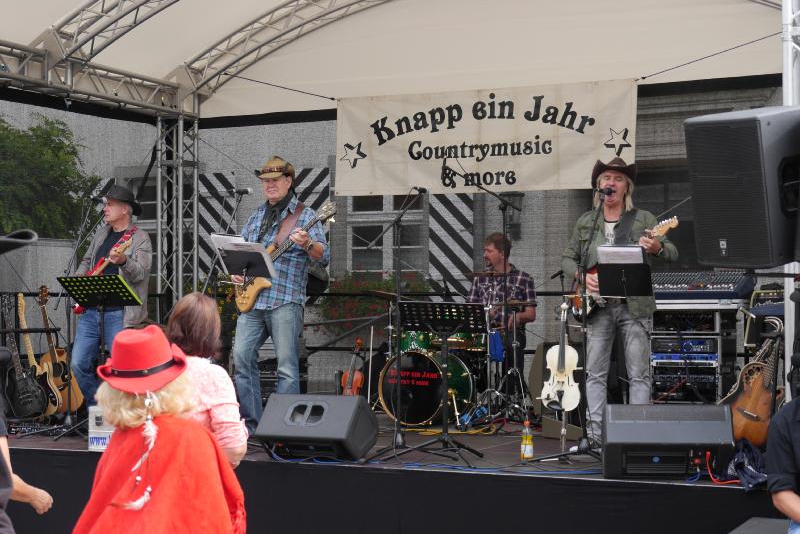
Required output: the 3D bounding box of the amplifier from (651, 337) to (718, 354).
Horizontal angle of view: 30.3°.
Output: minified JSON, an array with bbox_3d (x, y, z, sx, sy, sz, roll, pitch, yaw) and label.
[{"bbox_3d":[2.040,0.540,10.280,0.483,0.090,0.380,-1,-2,28],"label":"amplifier"}]

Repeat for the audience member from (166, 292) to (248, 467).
[{"bbox_3d":[-0.794,0.926,5.800,0.480,1.660,0.330,0,-2,9],"label":"audience member"}]

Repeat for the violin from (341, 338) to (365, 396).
[{"bbox_3d":[-0.334,0.770,10.400,0.210,0.590,0.090,-1,-22,28],"label":"violin"}]

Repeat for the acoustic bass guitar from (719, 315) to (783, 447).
[{"bbox_3d":[2.270,0.620,9.200,0.130,1.030,0.400,24,-16,-37],"label":"acoustic bass guitar"}]

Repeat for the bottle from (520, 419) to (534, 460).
[{"bbox_3d":[0.742,1.004,8.610,0.070,0.230,0.070,-1,-2,28],"label":"bottle"}]

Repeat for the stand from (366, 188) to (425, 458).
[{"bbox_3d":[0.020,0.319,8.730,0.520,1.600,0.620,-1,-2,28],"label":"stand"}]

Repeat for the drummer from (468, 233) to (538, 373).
[{"bbox_3d":[0.730,0.472,10.800,0.600,1.400,0.720,-1,-2,18],"label":"drummer"}]

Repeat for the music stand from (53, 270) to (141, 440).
[{"bbox_3d":[-2.020,0.609,10.030,0.500,1.120,0.470,-2,-2,42],"label":"music stand"}]

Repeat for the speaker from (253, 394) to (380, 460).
[{"bbox_3d":[-0.500,0.942,8.755,0.640,0.360,0.430,-1,-2,28],"label":"speaker"}]

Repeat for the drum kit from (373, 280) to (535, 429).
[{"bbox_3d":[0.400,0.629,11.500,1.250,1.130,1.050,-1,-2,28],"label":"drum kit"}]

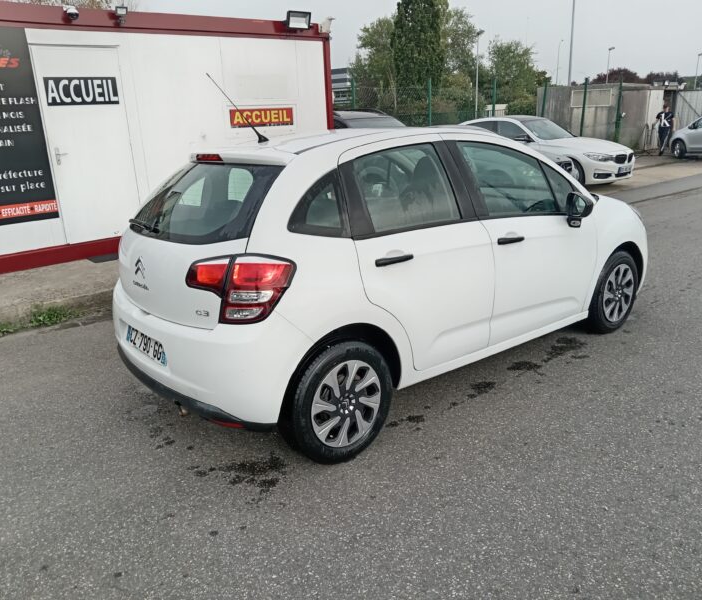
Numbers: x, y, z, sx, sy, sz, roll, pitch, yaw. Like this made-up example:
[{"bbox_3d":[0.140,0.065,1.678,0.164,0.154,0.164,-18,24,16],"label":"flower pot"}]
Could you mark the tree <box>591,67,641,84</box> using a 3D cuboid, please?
[{"bbox_3d":[27.645,-21.165,60.749,5.780,6.310,5.780,-3,17,0],"label":"tree"}]

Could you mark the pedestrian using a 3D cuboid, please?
[{"bbox_3d":[11.118,-6.001,20.458,0.580,1.770,0.420,3,18,19],"label":"pedestrian"}]

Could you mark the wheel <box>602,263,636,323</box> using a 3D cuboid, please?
[{"bbox_3d":[1.869,-0.059,4.167,0.415,0.415,0.170,-15,21,-36],"label":"wheel"}]

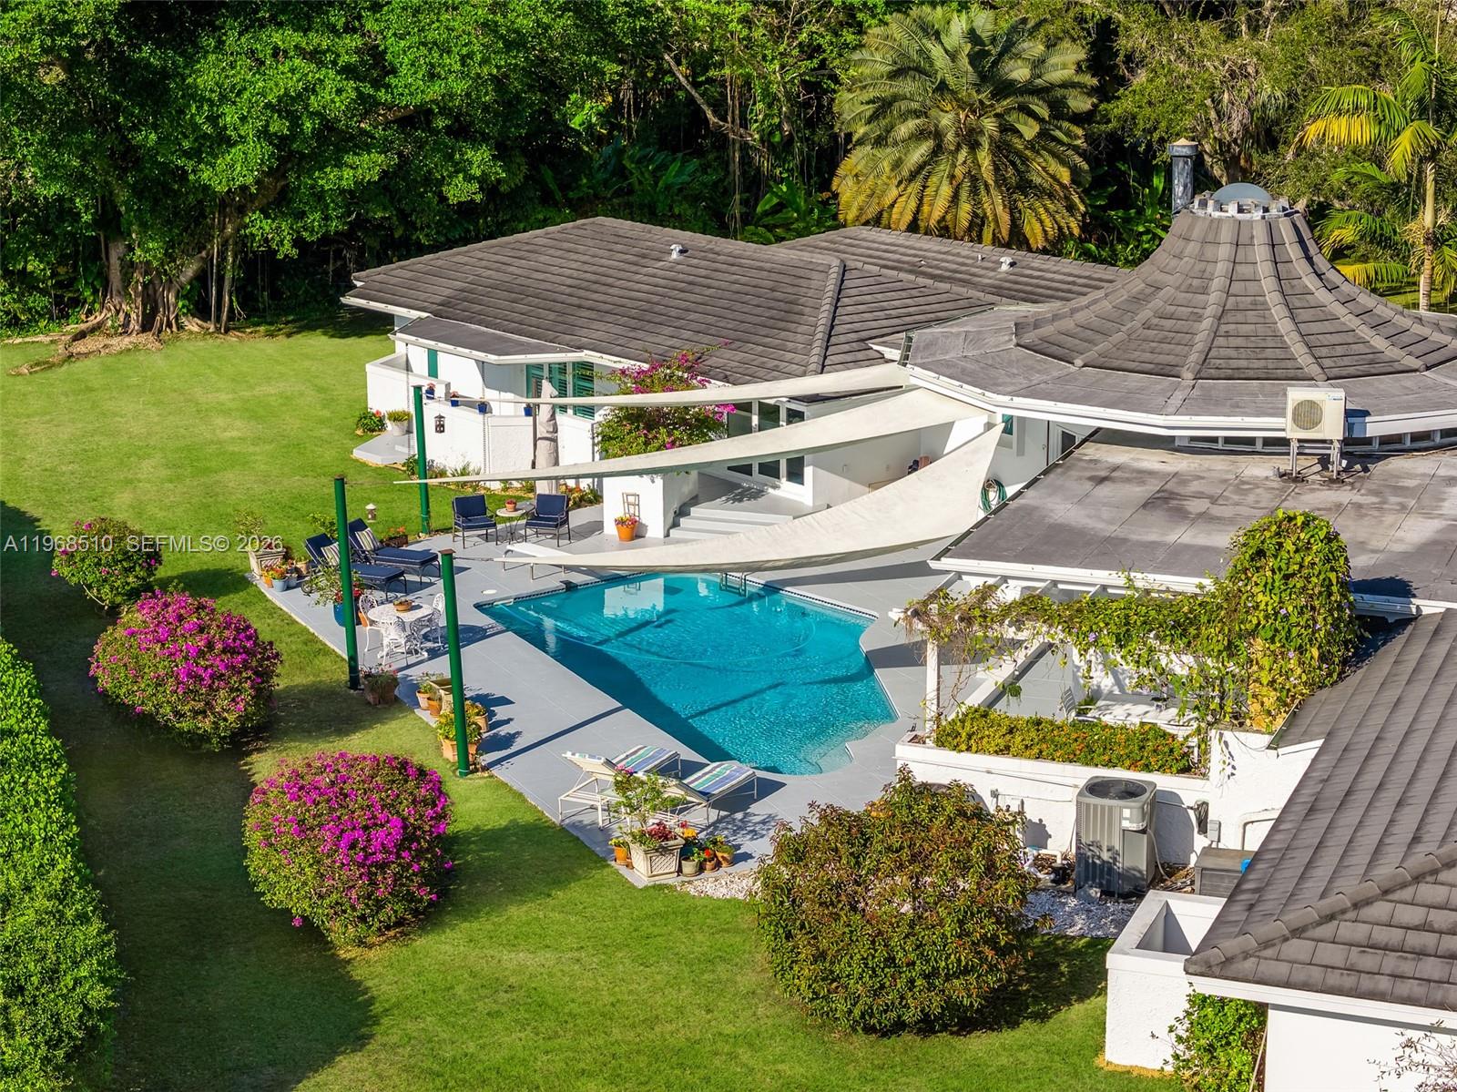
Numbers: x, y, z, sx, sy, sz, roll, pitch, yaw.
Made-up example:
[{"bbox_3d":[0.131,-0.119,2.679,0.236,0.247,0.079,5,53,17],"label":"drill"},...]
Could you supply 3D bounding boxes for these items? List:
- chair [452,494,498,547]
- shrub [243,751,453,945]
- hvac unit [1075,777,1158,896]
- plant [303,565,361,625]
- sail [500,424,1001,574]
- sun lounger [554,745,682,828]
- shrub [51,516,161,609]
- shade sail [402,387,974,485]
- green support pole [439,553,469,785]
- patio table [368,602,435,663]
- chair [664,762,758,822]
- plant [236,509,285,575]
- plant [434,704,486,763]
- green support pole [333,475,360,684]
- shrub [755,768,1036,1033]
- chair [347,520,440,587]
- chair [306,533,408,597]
[{"bbox_3d":[-4.958,-0.484,57.615,0.680,0.880,0.740,-6,15,-22],"label":"chair"},{"bbox_3d":[-4.582,3.630,35.443,2.480,2.200,2.450,0,15,0],"label":"shrub"},{"bbox_3d":[5.129,3.853,38.732,0.890,1.260,0.870,4,14,17],"label":"hvac unit"},{"bbox_3d":[-6.663,0.810,49.349,0.920,0.950,0.880,0,14,0],"label":"plant"},{"bbox_3d":[1.309,-0.427,43.419,10.483,0.850,3.219,-11,19,-36],"label":"sail"},{"bbox_3d":[-1.520,3.200,42.249,0.670,0.920,2.300,6,15,24],"label":"sun lounger"},{"bbox_3d":[-10.367,0.304,49.133,1.850,1.600,1.850,0,15,0],"label":"shrub"},{"bbox_3d":[0.030,-1.565,48.523,11.500,0.550,2.600,-13,19,-41],"label":"shade sail"},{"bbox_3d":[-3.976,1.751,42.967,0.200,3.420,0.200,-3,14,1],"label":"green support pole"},{"bbox_3d":[-5.138,1.390,46.413,1.040,0.700,1.040,0,15,0],"label":"patio table"},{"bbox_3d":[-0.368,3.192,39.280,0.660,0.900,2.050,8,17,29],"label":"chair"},{"bbox_3d":[-8.400,-0.105,52.752,0.850,1.080,0.750,-5,15,-20],"label":"plant"},{"bbox_3d":[-3.870,2.666,42.339,0.680,0.740,0.660,0,14,0],"label":"plant"},{"bbox_3d":[-5.792,0.573,44.684,0.180,3.370,0.180,-2,15,0],"label":"green support pole"},{"bbox_3d":[1.890,3.900,33.250,3.150,2.720,3.100,0,14,0],"label":"shrub"},{"bbox_3d":[-5.874,0.067,50.847,1.680,0.950,0.650,6,16,20],"label":"chair"},{"bbox_3d":[-6.347,0.308,49.948,1.680,0.950,0.650,6,16,20],"label":"chair"}]

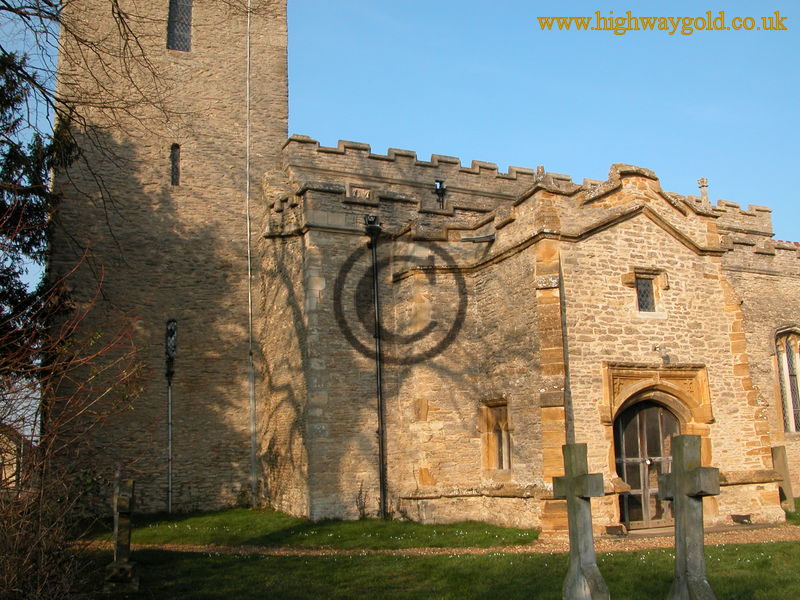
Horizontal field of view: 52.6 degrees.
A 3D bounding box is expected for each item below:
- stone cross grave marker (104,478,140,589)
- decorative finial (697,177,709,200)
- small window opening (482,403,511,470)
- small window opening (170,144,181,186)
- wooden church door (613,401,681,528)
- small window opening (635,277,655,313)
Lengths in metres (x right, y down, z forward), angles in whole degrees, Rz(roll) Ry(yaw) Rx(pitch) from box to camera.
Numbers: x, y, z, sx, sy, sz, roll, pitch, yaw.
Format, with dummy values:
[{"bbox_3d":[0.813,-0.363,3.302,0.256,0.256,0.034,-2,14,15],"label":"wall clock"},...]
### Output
[{"bbox_3d":[-3.431,2.841,9.913,0.380,1.300,0.550,2,-11,-24],"label":"stone cross grave marker"},{"bbox_3d":[5.991,-2.192,15.994,0.220,0.505,0.220,2,-11,-24],"label":"decorative finial"},{"bbox_3d":[1.821,2.434,14.457,0.250,1.155,0.904,2,-11,-24],"label":"small window opening"},{"bbox_3d":[-4.831,-2.861,17.352,0.199,0.947,0.200,3,-11,-27],"label":"small window opening"},{"bbox_3d":[4.446,2.951,14.539,1.583,2.248,0.120,2,-11,-24],"label":"wooden church door"},{"bbox_3d":[4.434,-0.076,14.760,0.414,0.628,0.200,2,-11,-24],"label":"small window opening"}]

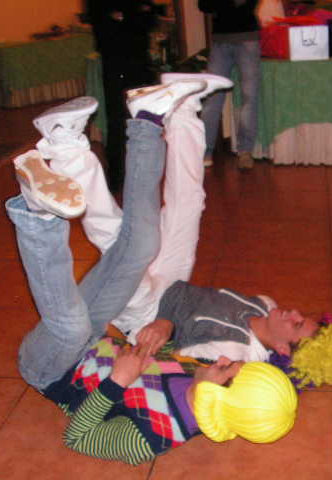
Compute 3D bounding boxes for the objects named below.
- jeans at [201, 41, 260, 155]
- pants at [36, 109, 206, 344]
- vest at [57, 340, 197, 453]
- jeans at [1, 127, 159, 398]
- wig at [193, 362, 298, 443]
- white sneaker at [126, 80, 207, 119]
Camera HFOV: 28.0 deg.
[{"bbox_3d":[0.491,-1.060,4.987,0.420,0.870,0.320,2,23,18],"label":"jeans"},{"bbox_3d":[-0.111,0.010,2.420,0.550,0.910,0.450,2,23,18],"label":"pants"},{"bbox_3d":[-0.131,0.495,2.159,0.480,0.220,0.400,9,26,32],"label":"vest"},{"bbox_3d":[-0.247,0.119,2.151,0.520,0.950,0.490,5,24,26],"label":"jeans"},{"bbox_3d":[0.246,0.496,2.031,0.305,0.250,0.235,5,-20,26],"label":"wig"},{"bbox_3d":[-0.002,-0.430,2.021,0.270,0.108,0.100,1,22,28],"label":"white sneaker"}]

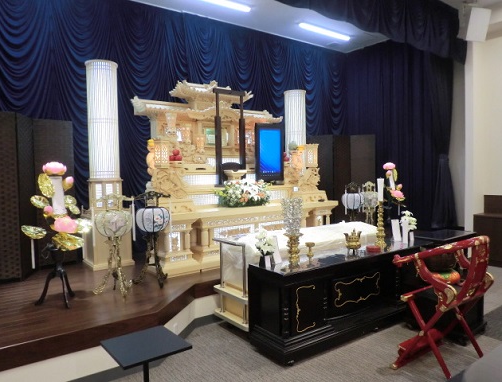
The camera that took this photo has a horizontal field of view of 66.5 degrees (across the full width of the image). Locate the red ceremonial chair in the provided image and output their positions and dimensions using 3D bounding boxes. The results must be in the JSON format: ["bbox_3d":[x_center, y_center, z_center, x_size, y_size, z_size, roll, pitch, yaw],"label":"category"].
[{"bbox_3d":[1.510,0.847,2.943,0.690,0.980,0.540,-3,4,-40],"label":"red ceremonial chair"}]

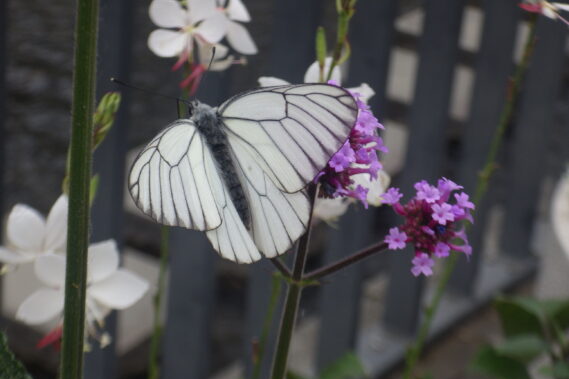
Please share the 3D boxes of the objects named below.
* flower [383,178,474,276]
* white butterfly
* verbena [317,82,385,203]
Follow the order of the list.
[{"bbox_3d":[0.034,0.009,0.368,0.022,0.023,0.022,19,21,0],"label":"flower"},{"bbox_3d":[-0.009,-0.004,0.354,0.056,0.043,0.021,-19,-16,-19],"label":"white butterfly"},{"bbox_3d":[0.014,-0.011,0.370,0.022,0.029,0.022,11,22,0],"label":"verbena"}]

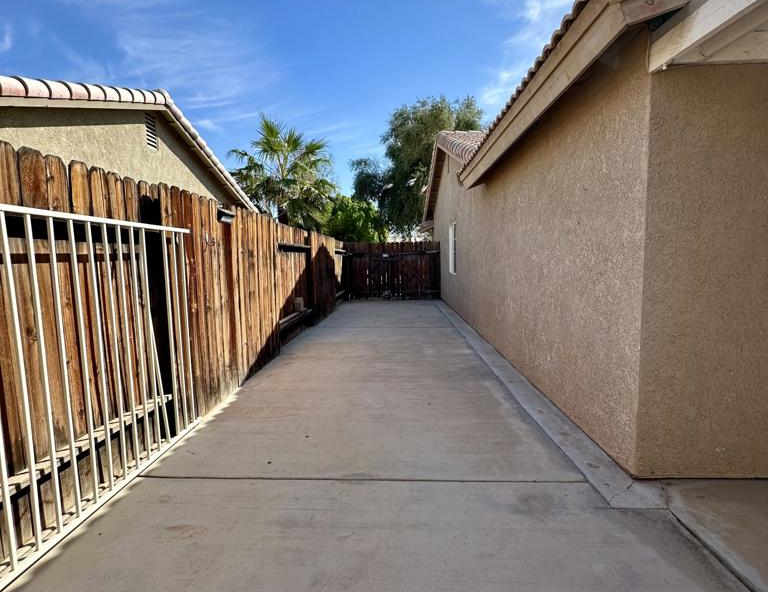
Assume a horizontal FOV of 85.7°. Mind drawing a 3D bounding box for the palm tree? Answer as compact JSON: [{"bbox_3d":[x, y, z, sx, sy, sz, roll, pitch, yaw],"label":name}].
[{"bbox_3d":[-3.893,-3.490,16.046,4.110,6.840,4.110,0,5,0],"label":"palm tree"}]

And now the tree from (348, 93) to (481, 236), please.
[{"bbox_3d":[1.822,-5.262,21.104,7.030,9.430,6.680,0,5,0],"label":"tree"}]

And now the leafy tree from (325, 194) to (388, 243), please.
[{"bbox_3d":[-1.330,-2.254,17.667,3.070,4.080,2.920,0,5,0],"label":"leafy tree"}]

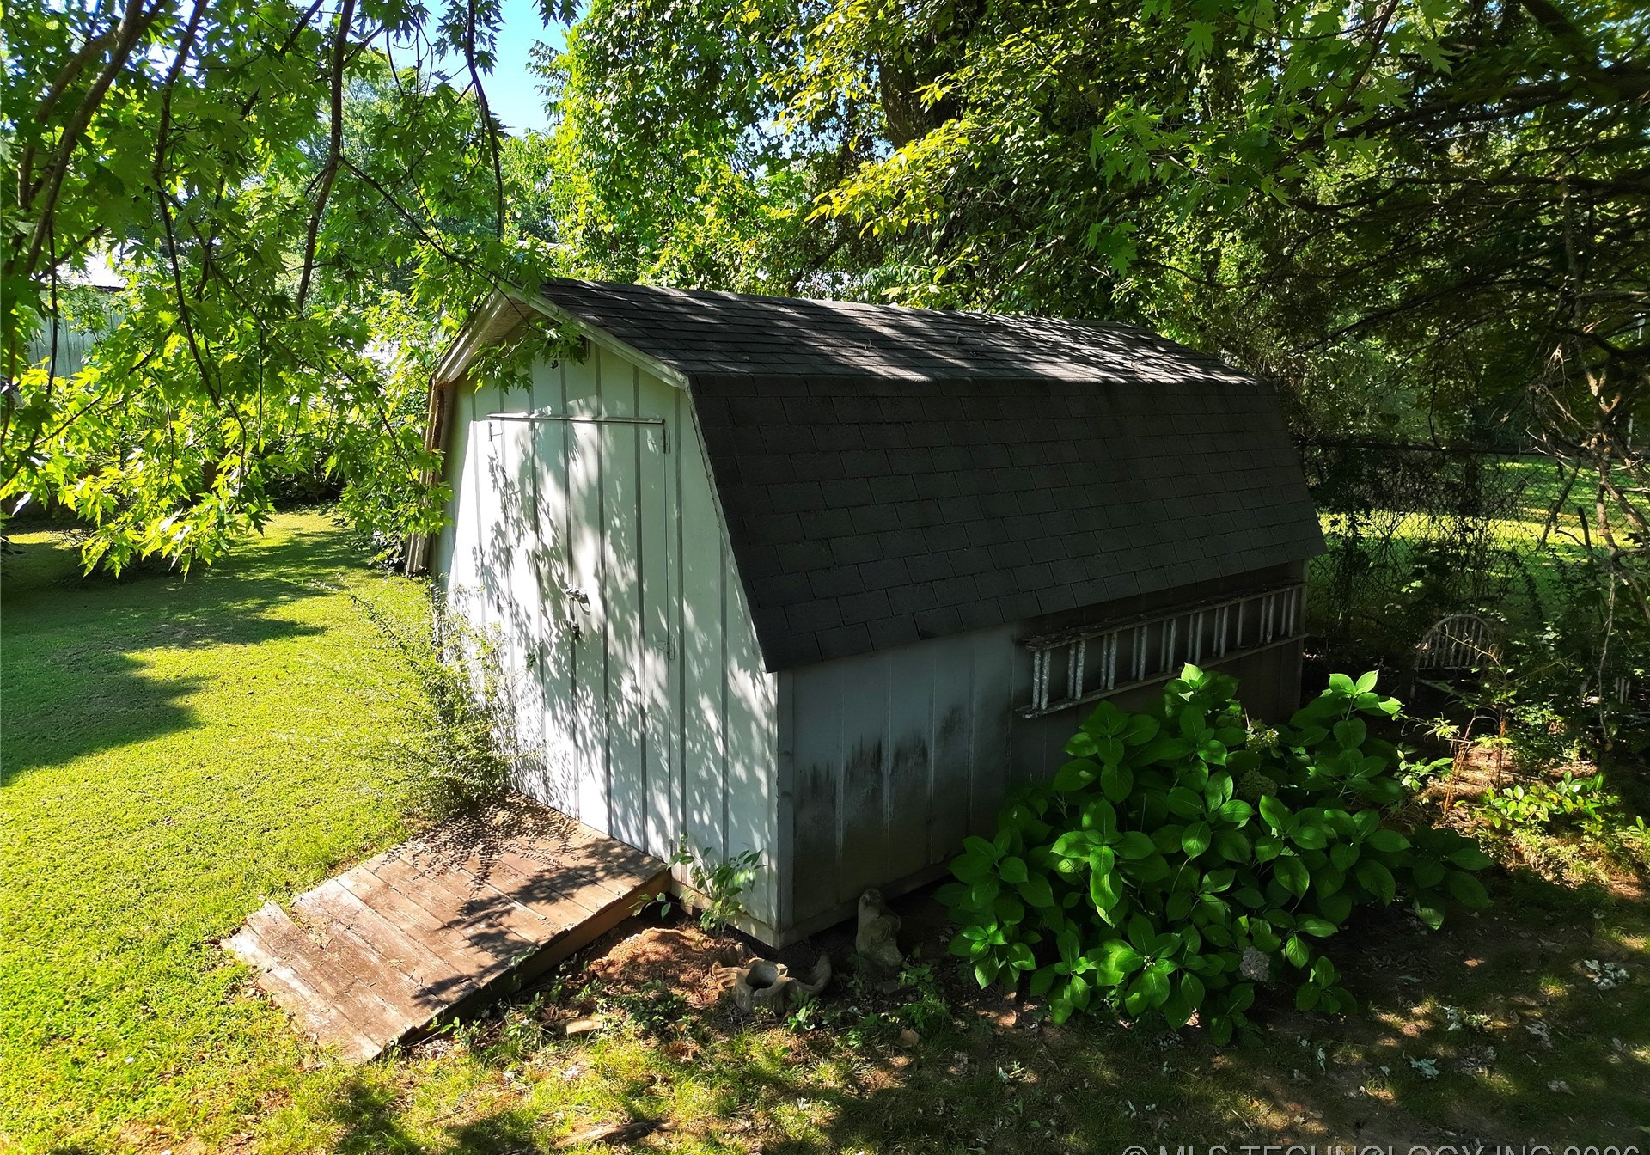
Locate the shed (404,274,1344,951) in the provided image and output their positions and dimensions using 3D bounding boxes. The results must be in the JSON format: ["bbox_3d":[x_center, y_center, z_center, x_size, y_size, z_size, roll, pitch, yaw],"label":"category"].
[{"bbox_3d":[0.466,-0.263,7.333,5.330,2.860,3.290,-8,12,-43],"label":"shed"}]

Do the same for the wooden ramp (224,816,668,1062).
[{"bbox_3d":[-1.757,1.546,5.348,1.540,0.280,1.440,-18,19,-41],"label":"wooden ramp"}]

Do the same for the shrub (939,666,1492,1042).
[{"bbox_3d":[1.658,1.097,5.137,2.350,1.180,1.750,-8,12,-43],"label":"shrub"}]

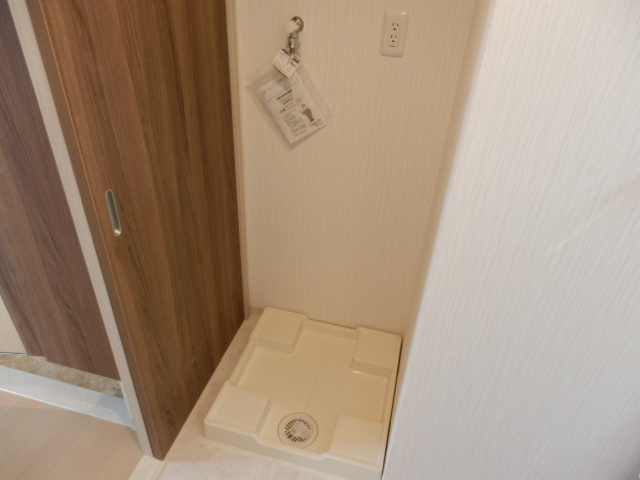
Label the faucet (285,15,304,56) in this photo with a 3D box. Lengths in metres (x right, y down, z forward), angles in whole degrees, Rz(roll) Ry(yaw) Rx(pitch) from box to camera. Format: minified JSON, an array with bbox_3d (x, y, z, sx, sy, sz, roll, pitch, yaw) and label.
[{"bbox_3d":[-0.085,-0.640,1.397,0.052,0.110,0.078,10,34,11],"label":"faucet"}]

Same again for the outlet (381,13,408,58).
[{"bbox_3d":[0.227,-0.622,1.352,0.070,0.120,0.012,10,34,11],"label":"outlet"}]

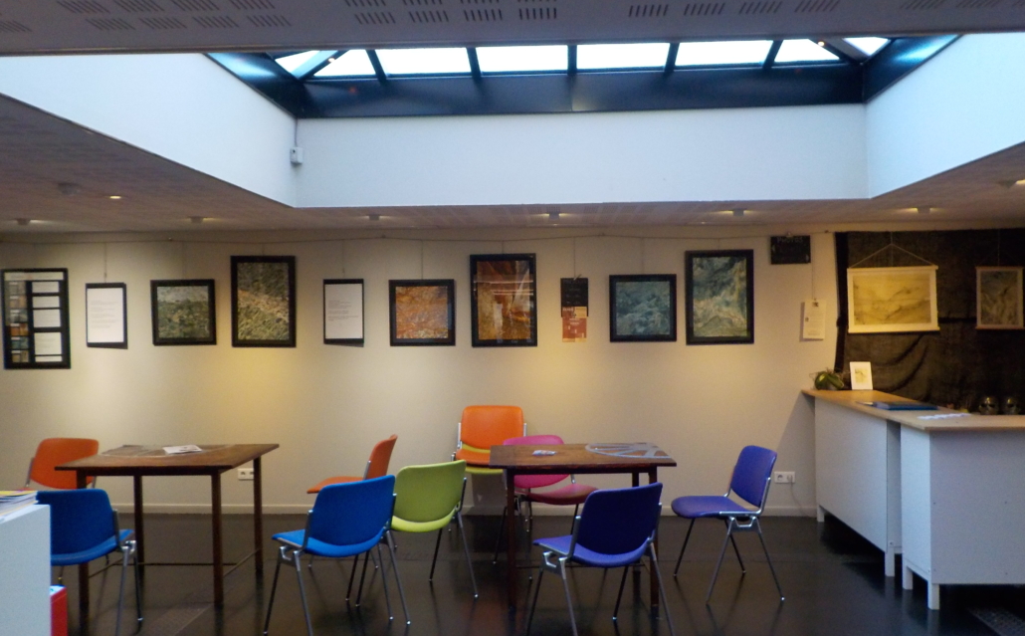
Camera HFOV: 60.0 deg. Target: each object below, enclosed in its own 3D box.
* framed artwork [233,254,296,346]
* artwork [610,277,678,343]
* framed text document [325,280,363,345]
[{"bbox_3d":[-1.949,-0.126,6.966,0.509,0.713,0.030,-1,0,3],"label":"framed artwork"},{"bbox_3d":[0.990,-0.071,6.709,0.500,0.504,0.030,-1,0,3],"label":"artwork"},{"bbox_3d":[-1.294,-0.048,6.826,0.312,0.499,0.025,-1,0,4],"label":"framed text document"}]

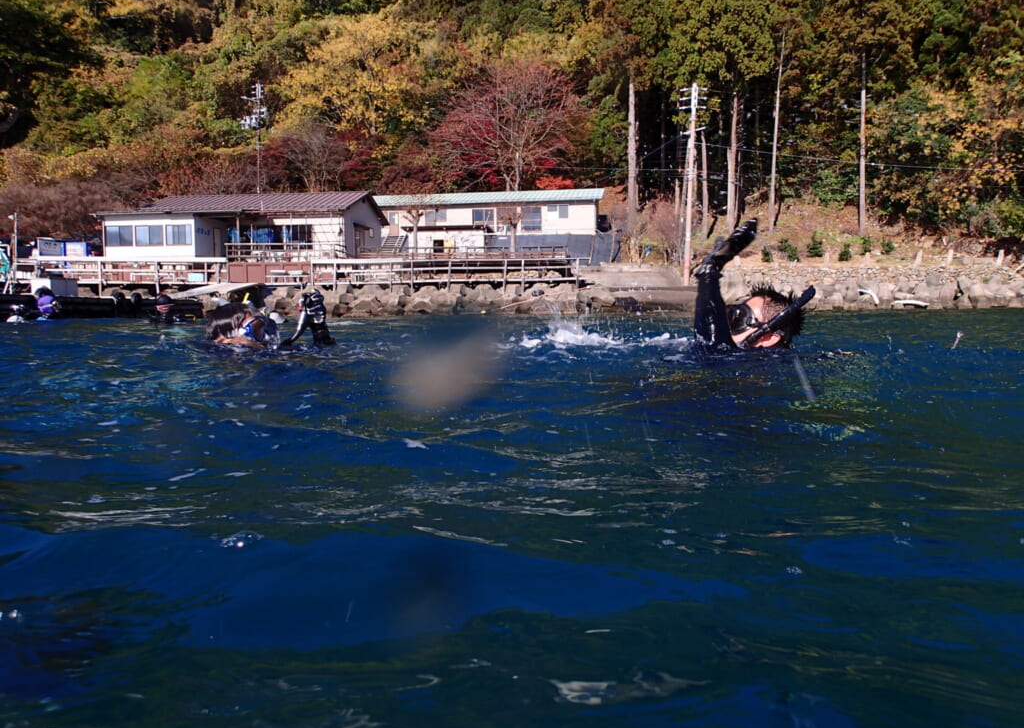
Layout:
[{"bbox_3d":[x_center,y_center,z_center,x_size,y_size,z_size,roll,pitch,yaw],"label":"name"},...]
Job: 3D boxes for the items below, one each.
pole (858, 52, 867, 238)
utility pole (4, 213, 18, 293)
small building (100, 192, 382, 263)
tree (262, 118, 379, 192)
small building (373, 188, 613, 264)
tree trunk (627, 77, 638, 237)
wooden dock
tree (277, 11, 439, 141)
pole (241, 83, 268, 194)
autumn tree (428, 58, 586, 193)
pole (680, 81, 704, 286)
[{"bbox_3d":[24.254,-15.019,51.026,0.400,12.460,0.400,0,4,0],"label":"pole"},{"bbox_3d":[-22.966,-5.126,34.000,0.550,3.700,0.350,0,4,0],"label":"utility pole"},{"bbox_3d":[-17.096,-8.741,48.309,15.820,4.580,7.800,0,4,7],"label":"small building"},{"bbox_3d":[-15.435,-16.637,59.915,9.300,6.370,8.000,0,4,0],"label":"tree"},{"bbox_3d":[-1.719,-11.088,61.504,18.580,6.210,6.500,0,4,9],"label":"small building"},{"bbox_3d":[9.125,-15.562,56.000,0.750,12.300,0.750,-1,4,0],"label":"tree trunk"},{"bbox_3d":[-10.421,-4.589,37.500,28.000,1.900,4.500,0,4,3],"label":"wooden dock"},{"bbox_3d":[-16.085,-30.114,78.000,16.500,14.000,12.500,0,4,0],"label":"tree"},{"bbox_3d":[-22.803,-19.769,66.000,2.200,10.800,1.200,0,4,0],"label":"pole"},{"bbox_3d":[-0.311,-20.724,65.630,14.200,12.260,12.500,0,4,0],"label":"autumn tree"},{"bbox_3d":[11.028,-10.997,45.307,1.750,12.070,0.700,0,4,0],"label":"pole"}]

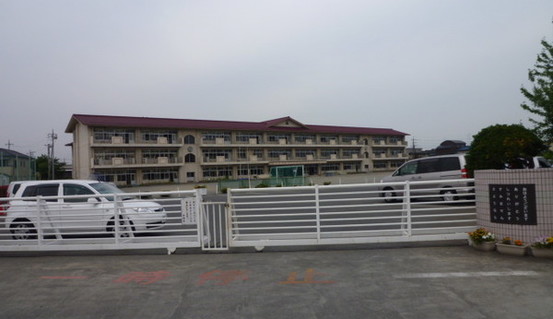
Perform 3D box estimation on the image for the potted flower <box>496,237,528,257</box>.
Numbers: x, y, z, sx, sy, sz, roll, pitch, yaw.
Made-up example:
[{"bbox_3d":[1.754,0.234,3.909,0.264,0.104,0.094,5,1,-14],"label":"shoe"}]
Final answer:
[{"bbox_3d":[3.853,1.407,6.509,0.270,0.280,0.440,-1,-2,-38],"label":"potted flower"}]

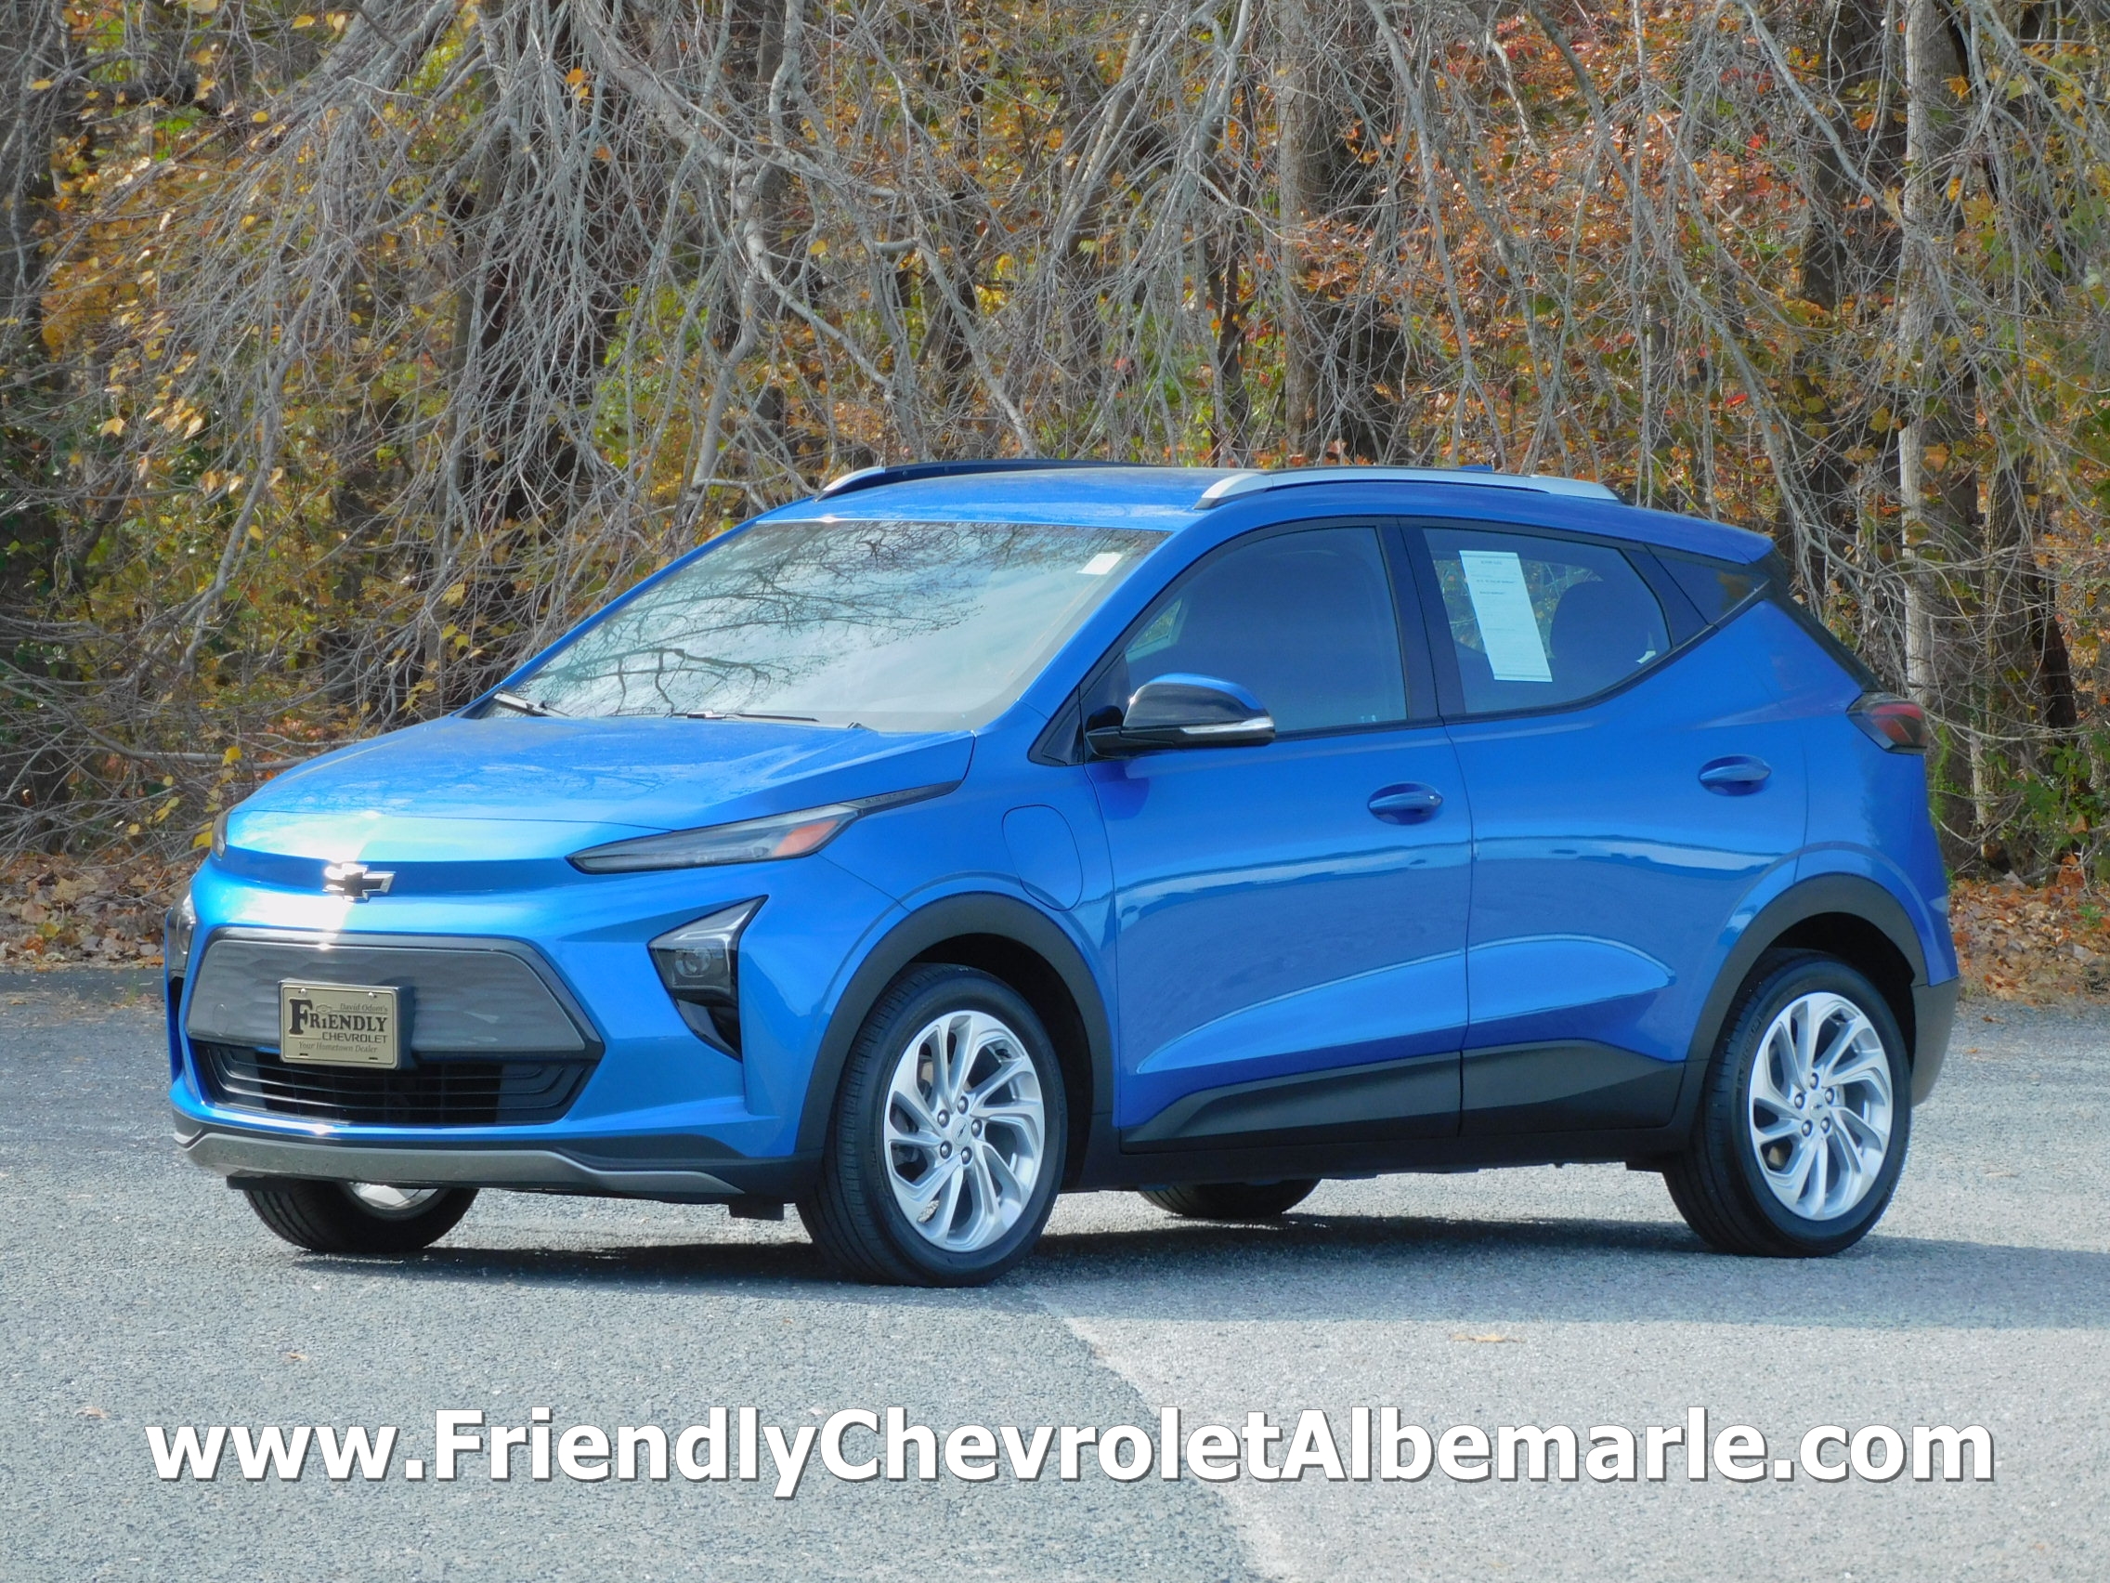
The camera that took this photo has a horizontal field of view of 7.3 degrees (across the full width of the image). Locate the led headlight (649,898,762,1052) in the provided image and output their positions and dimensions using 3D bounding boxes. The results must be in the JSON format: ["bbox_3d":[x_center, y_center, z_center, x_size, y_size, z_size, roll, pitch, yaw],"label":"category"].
[{"bbox_3d":[-0.679,0.348,31.453,0.190,0.300,0.160,3,2,41],"label":"led headlight"}]

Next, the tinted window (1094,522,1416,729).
[{"bbox_3d":[0.366,-0.326,32.615,0.970,0.410,0.060,0,-19,-46],"label":"tinted window"}]

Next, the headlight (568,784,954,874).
[{"bbox_3d":[-0.558,0.073,31.631,0.365,0.180,0.730,2,2,41],"label":"headlight"}]

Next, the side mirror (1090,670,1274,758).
[{"bbox_3d":[0.240,-0.147,32.104,0.240,0.170,0.280,2,2,41],"label":"side mirror"}]

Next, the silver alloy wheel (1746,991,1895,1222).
[{"bbox_3d":[1.504,0.642,33.897,0.190,0.469,0.469,3,2,41],"label":"silver alloy wheel"}]

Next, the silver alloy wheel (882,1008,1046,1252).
[{"bbox_3d":[-0.244,0.651,31.872,0.190,0.469,0.469,3,2,41],"label":"silver alloy wheel"}]

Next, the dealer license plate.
[{"bbox_3d":[-1.366,0.448,31.703,0.305,0.155,0.030,3,2,41],"label":"dealer license plate"}]

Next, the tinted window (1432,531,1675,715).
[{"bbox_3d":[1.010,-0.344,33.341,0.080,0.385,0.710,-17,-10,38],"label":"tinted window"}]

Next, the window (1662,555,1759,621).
[{"bbox_3d":[1.352,-0.421,33.884,0.060,0.140,0.380,-16,-8,32],"label":"window"}]

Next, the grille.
[{"bbox_3d":[-1.327,0.567,31.756,1.030,0.140,0.130,3,2,41],"label":"grille"}]

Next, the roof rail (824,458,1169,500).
[{"bbox_3d":[-0.053,-0.636,33.940,0.070,0.095,1.370,2,2,41],"label":"roof rail"}]

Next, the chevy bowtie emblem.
[{"bbox_3d":[-1.339,0.173,31.697,0.185,0.073,0.028,2,2,41],"label":"chevy bowtie emblem"}]

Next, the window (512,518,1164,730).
[{"bbox_3d":[-0.448,-0.342,32.725,1.290,0.100,0.868,3,32,41],"label":"window"}]

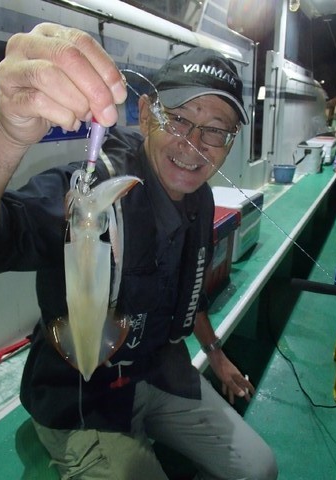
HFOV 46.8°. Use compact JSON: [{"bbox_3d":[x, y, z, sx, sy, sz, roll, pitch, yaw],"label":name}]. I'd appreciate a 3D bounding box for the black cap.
[{"bbox_3d":[0.067,-0.288,0.717,0.170,0.140,0.260,6,16,-14],"label":"black cap"}]

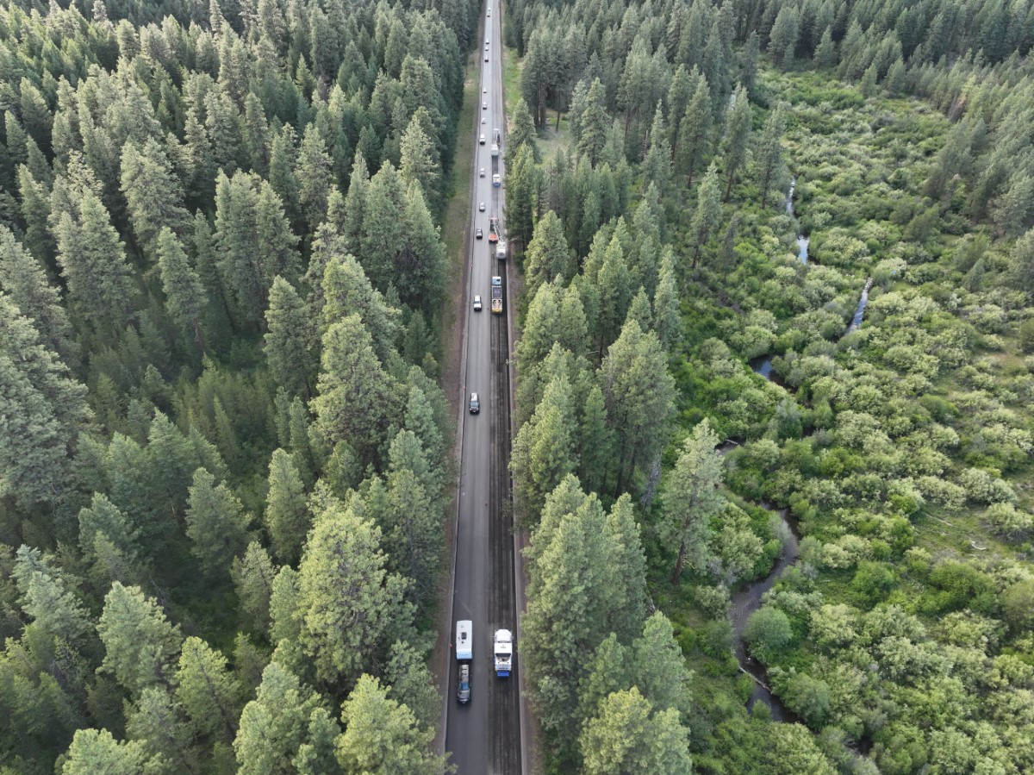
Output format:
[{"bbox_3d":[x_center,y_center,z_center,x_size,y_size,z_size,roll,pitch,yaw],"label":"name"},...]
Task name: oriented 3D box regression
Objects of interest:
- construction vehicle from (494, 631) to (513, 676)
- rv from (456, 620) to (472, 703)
[{"bbox_3d":[-2.041,39.178,106.669,2.600,3.100,7.260,-1,36,-1],"label":"construction vehicle"},{"bbox_3d":[-7.679,40.189,105.300,2.350,3.050,12.180,-2,36,-3],"label":"rv"}]

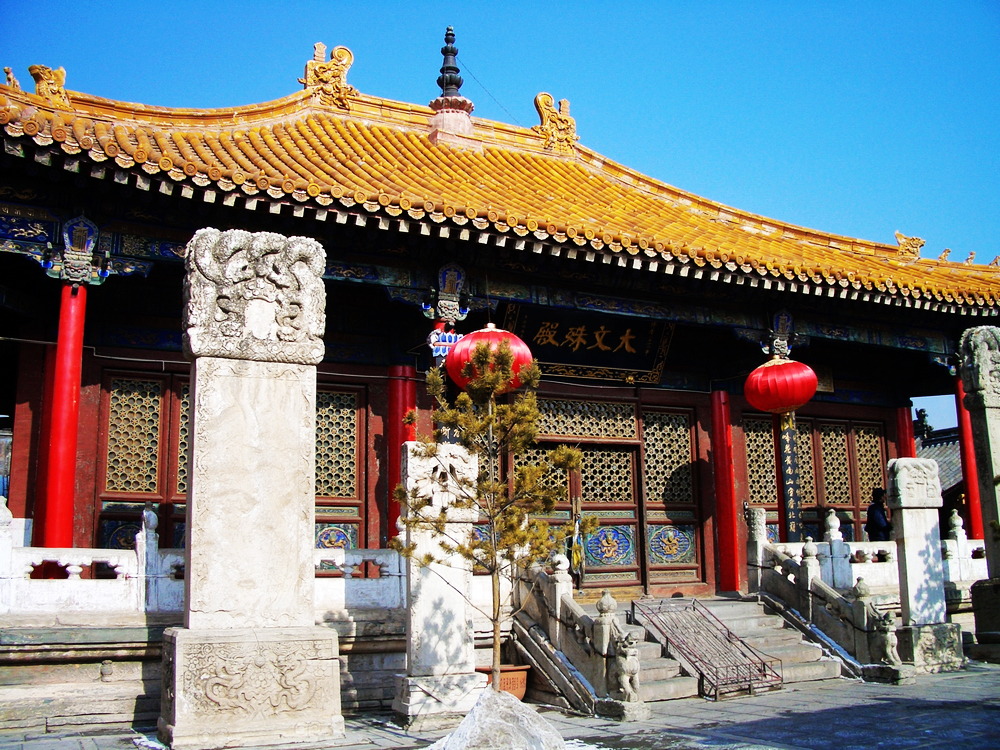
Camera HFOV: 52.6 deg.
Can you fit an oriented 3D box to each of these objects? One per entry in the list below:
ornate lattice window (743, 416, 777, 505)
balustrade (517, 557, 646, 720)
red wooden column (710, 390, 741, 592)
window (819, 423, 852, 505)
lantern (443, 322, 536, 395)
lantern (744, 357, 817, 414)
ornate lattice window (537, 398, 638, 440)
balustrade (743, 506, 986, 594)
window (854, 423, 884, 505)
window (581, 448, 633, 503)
[{"bbox_3d":[4.243,1.415,16.394,0.611,1.374,0.080,4,-13,-26],"label":"ornate lattice window"},{"bbox_3d":[0.869,2.888,11.429,0.380,1.801,2.119,4,-13,-26],"label":"balustrade"},{"bbox_3d":[3.571,1.838,15.965,0.370,3.237,0.370,4,-13,-26],"label":"red wooden column"},{"bbox_3d":[5.683,1.502,17.111,0.656,1.388,0.080,4,-13,-26],"label":"window"},{"bbox_3d":[-0.114,-0.208,12.640,1.080,0.870,1.080,-1,-11,0],"label":"lantern"},{"bbox_3d":[3.993,0.157,14.394,1.017,0.803,1.017,4,-13,-26],"label":"lantern"},{"bbox_3d":[1.219,0.666,15.331,2.061,0.546,0.080,4,-13,-26],"label":"ornate lattice window"},{"bbox_3d":[5.906,2.655,15.476,5.395,1.222,0.260,4,-13,-26],"label":"balustrade"},{"bbox_3d":[6.587,1.604,18.011,0.637,1.417,0.080,4,-13,-26],"label":"window"},{"bbox_3d":[1.616,1.521,15.053,0.892,0.766,0.080,4,-13,-26],"label":"window"}]

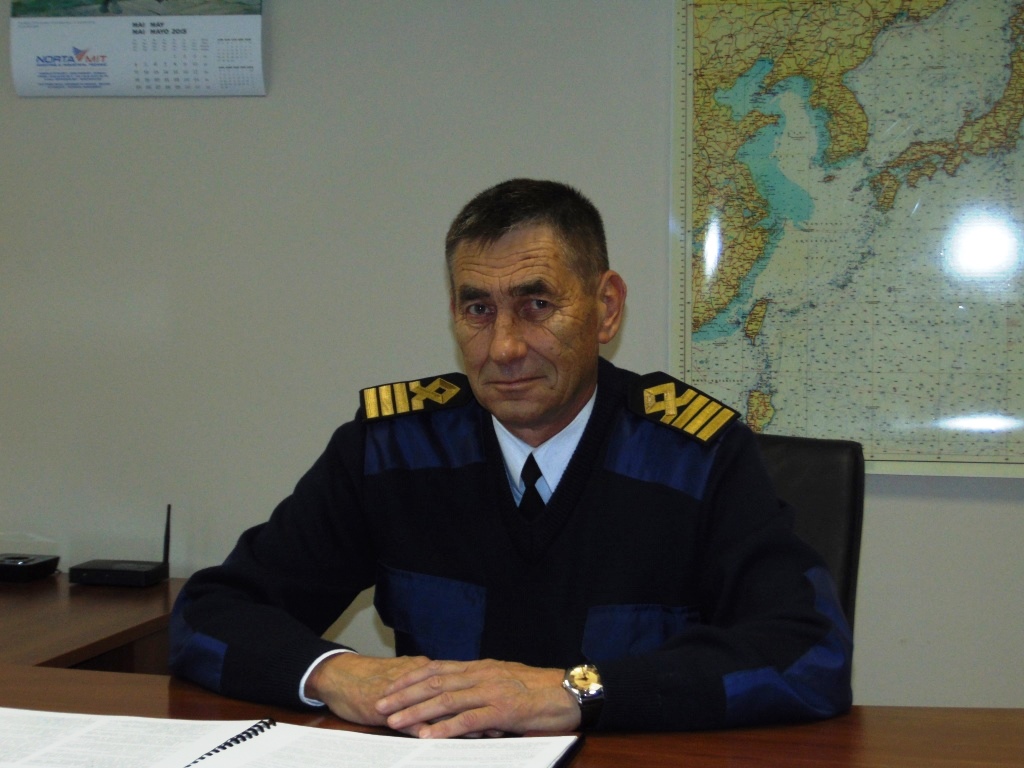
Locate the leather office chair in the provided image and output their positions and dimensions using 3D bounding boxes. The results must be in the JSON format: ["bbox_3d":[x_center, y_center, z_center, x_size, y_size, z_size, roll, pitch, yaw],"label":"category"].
[{"bbox_3d":[0.099,0.570,2.366,0.600,1.000,0.620,1,3,18],"label":"leather office chair"}]

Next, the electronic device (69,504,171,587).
[{"bbox_3d":[-0.561,0.229,3.003,0.118,0.108,0.087,1,3,14],"label":"electronic device"}]

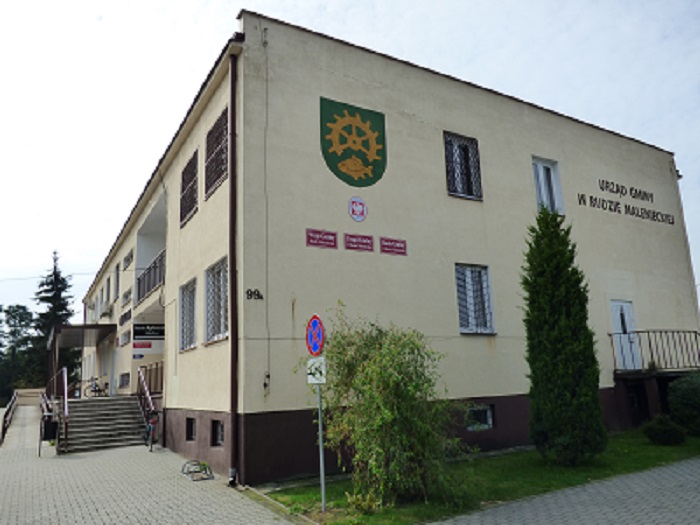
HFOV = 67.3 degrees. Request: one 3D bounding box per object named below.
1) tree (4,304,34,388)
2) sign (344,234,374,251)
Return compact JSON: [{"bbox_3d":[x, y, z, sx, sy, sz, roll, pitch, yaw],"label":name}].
[{"bbox_3d":[-32.558,9.189,50.874,3.200,10.329,3.200,5,-15,-30],"label":"tree"},{"bbox_3d":[0.216,-0.417,11.232,0.727,0.328,0.030,5,-15,-30],"label":"sign"}]

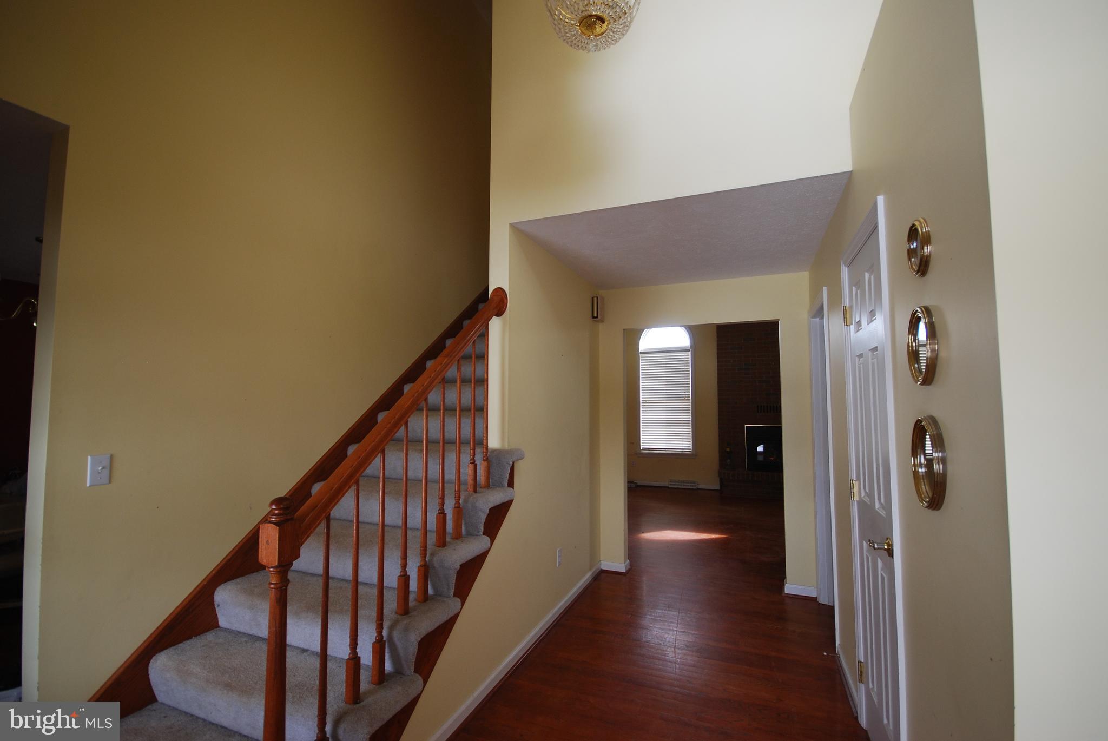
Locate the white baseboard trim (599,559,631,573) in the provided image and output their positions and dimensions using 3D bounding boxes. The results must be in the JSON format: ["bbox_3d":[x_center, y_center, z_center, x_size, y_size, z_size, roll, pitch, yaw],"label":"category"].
[{"bbox_3d":[0.524,1.681,3.994,0.235,0.080,0.140,-1,-4,23],"label":"white baseboard trim"}]

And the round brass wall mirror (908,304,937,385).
[{"bbox_3d":[0.967,-0.065,1.210,0.027,0.208,0.208,-1,-4,23],"label":"round brass wall mirror"}]

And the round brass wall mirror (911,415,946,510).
[{"bbox_3d":[0.975,0.241,1.200,0.028,0.240,0.240,-1,-4,23],"label":"round brass wall mirror"}]

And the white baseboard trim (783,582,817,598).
[{"bbox_3d":[1.805,1.616,3.376,0.212,0.078,0.020,-1,-4,23],"label":"white baseboard trim"}]

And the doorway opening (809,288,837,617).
[{"bbox_3d":[1.820,0.592,3.020,0.130,2.100,0.760,-1,-4,23],"label":"doorway opening"}]

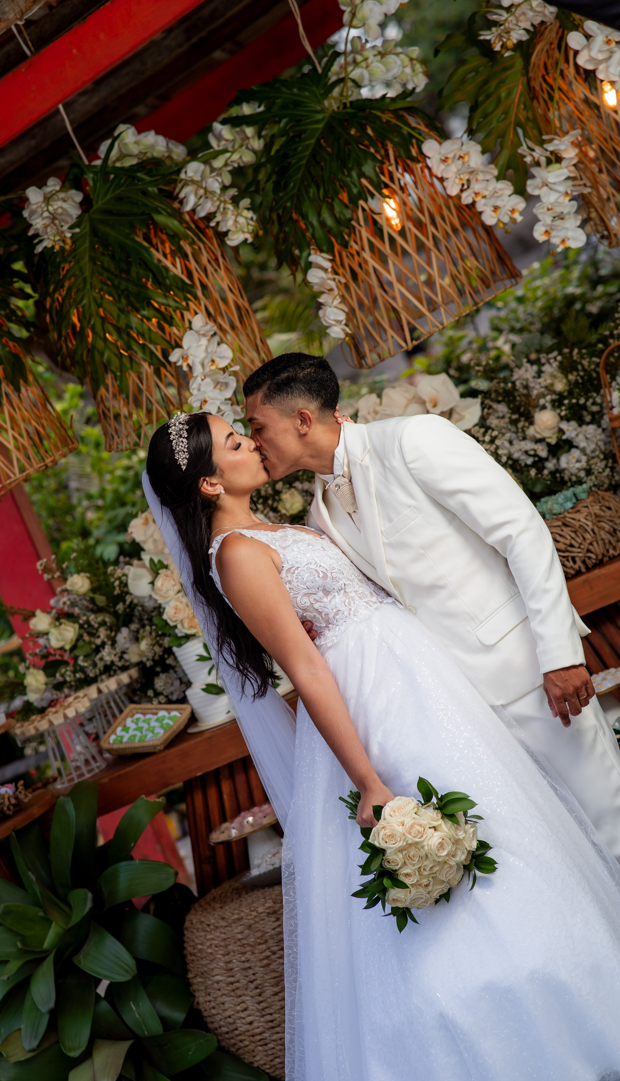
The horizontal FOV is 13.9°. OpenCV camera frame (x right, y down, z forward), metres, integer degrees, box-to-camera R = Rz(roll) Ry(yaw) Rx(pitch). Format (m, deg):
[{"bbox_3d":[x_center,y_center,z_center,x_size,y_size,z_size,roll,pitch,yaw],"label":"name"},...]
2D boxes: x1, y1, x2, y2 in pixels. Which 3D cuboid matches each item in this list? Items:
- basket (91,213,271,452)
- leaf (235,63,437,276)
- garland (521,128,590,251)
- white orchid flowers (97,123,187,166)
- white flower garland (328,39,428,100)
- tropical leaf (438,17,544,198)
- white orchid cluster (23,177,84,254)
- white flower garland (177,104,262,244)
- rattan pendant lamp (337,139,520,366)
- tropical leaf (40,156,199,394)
[{"bbox_3d":[-0.376,-0.560,5.950,0.430,0.530,0.430,-22,8,0],"label":"basket"},{"bbox_3d":[0.050,-0.853,5.770,0.470,0.420,0.200,-21,8,5],"label":"leaf"},{"bbox_3d":[0.558,-0.791,5.770,0.170,0.270,0.120,-22,8,0],"label":"garland"},{"bbox_3d":[-0.430,-0.969,6.300,0.235,0.150,0.160,-24,1,0],"label":"white orchid flowers"},{"bbox_3d":[0.154,-1.100,5.950,0.220,0.150,0.150,-22,8,0],"label":"white flower garland"},{"bbox_3d":[0.418,-0.994,5.850,0.260,0.400,0.140,-18,8,25],"label":"tropical leaf"},{"bbox_3d":[-0.584,-0.741,5.820,0.150,0.165,0.120,-22,8,0],"label":"white orchid cluster"},{"bbox_3d":[-0.189,-0.847,5.930,0.230,0.310,0.150,-22,8,0],"label":"white flower garland"},{"bbox_3d":[0.187,-0.771,5.950,0.440,0.530,0.440,-22,8,0],"label":"rattan pendant lamp"},{"bbox_3d":[-0.430,-0.604,5.800,0.390,0.470,0.160,-21,8,8],"label":"tropical leaf"}]

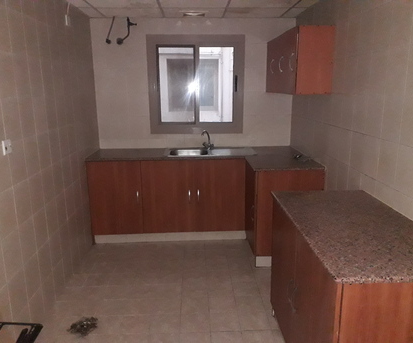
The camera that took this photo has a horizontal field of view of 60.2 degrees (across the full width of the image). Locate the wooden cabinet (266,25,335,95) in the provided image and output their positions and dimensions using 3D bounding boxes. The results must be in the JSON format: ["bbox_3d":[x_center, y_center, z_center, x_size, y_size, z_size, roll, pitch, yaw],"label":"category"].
[{"bbox_3d":[0.815,-0.974,3.267,0.287,0.503,1.098,-1,14,-2],"label":"wooden cabinet"}]

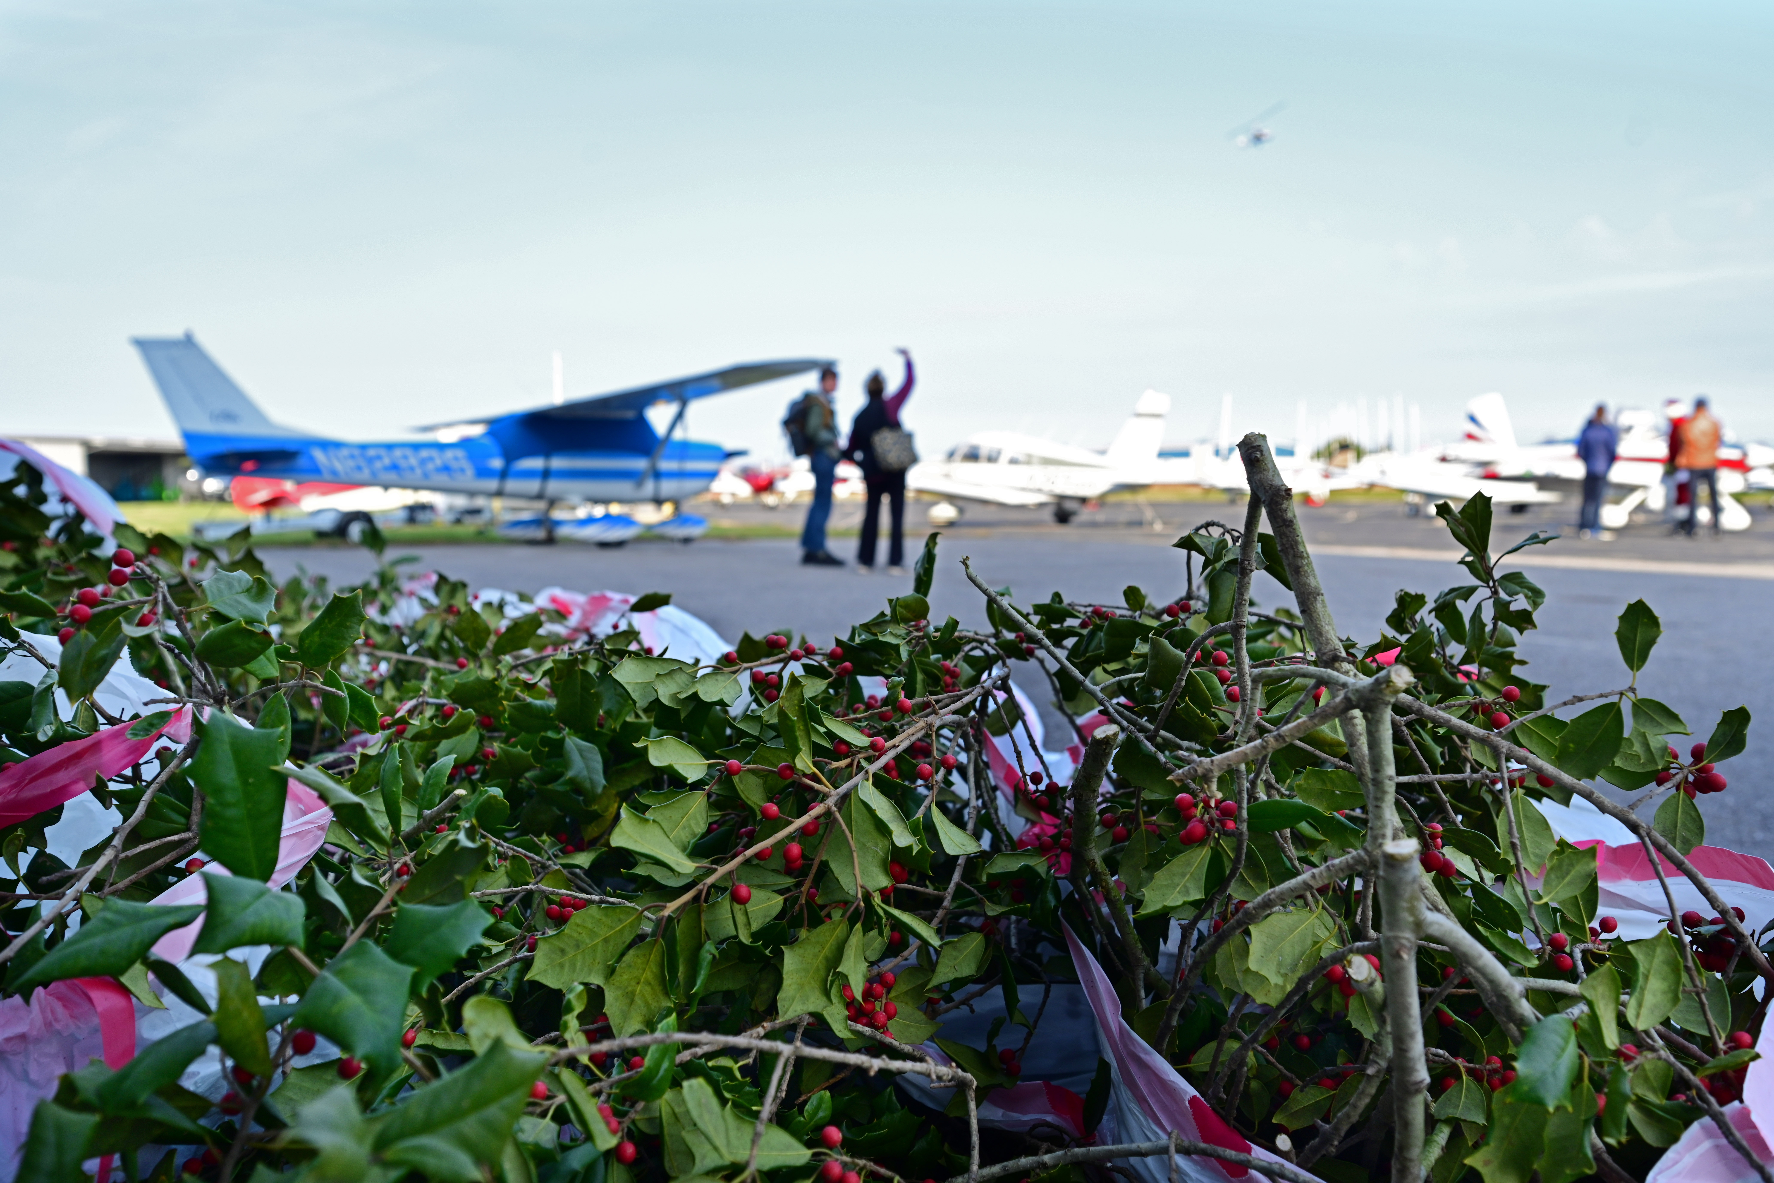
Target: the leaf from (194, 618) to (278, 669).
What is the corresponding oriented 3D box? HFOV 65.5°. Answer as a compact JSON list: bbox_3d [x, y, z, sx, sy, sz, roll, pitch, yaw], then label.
[{"bbox_3d":[-0.274,0.022,0.580,0.039,0.023,0.011,-11,-42,18],"label":"leaf"}]

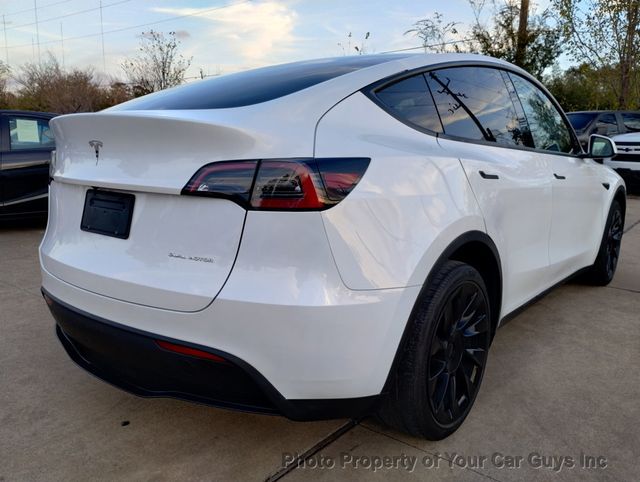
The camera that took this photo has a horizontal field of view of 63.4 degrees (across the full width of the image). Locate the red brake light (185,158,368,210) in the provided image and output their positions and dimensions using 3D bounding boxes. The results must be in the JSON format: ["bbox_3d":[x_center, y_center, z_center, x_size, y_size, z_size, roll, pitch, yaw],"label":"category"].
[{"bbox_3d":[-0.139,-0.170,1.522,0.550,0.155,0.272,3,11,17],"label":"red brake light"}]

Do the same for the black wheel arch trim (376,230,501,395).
[{"bbox_3d":[0.484,0.200,1.974,0.130,0.490,0.970,9,13,39],"label":"black wheel arch trim"}]

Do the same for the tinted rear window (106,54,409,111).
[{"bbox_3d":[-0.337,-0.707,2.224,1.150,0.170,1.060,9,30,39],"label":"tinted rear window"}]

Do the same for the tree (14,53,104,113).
[{"bbox_3d":[-10.798,-5.403,21.930,3.807,4.898,3.616,-5,12,-25],"label":"tree"}]

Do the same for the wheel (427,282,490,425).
[{"bbox_3d":[0.475,0.417,2.075,0.210,0.560,0.560,9,13,39],"label":"wheel"}]

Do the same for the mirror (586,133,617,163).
[{"bbox_3d":[1.840,-0.611,3.357,0.200,0.155,0.130,9,13,39],"label":"mirror"}]

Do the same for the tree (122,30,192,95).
[{"bbox_3d":[-5.688,-4.869,18.599,2.511,5.073,2.385,-3,11,-16],"label":"tree"}]

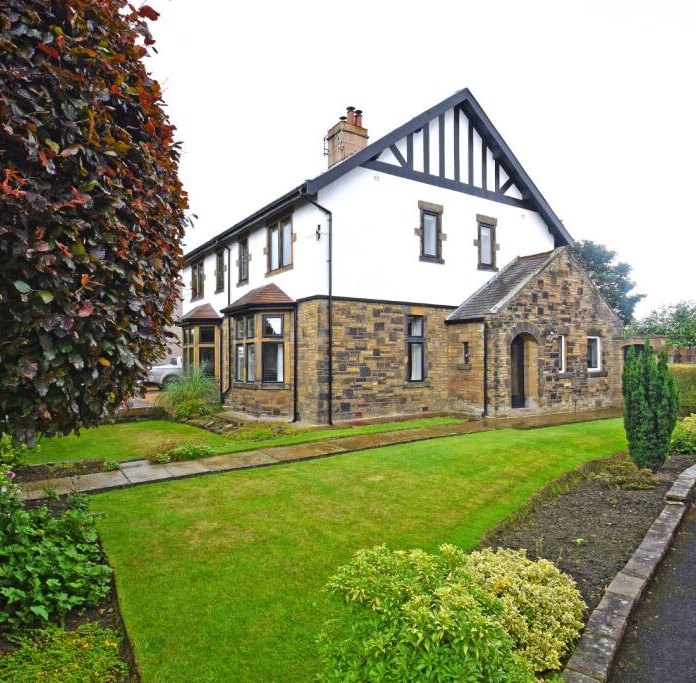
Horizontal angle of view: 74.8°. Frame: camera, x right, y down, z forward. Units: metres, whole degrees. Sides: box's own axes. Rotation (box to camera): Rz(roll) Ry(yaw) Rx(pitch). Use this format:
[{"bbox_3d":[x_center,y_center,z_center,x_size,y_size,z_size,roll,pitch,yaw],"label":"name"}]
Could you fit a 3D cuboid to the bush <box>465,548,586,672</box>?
[{"bbox_3d":[1.060,1.450,2.720,0.670,0.520,0.630,0,-1,22],"label":"bush"}]

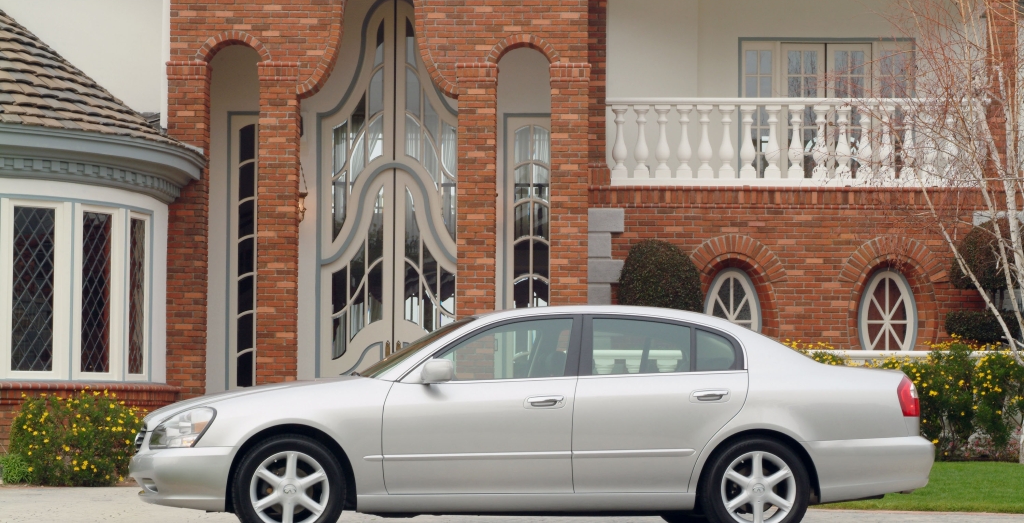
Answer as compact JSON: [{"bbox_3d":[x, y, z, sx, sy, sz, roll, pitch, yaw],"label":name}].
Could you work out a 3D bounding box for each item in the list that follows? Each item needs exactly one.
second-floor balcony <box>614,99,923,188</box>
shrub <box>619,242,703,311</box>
[{"bbox_3d":[3.126,-1.324,25.232,4.154,1.011,0.200,0,-3,2],"label":"second-floor balcony"},{"bbox_3d":[1.594,0.227,24.306,0.901,0.872,0.850,0,-3,2],"label":"shrub"}]

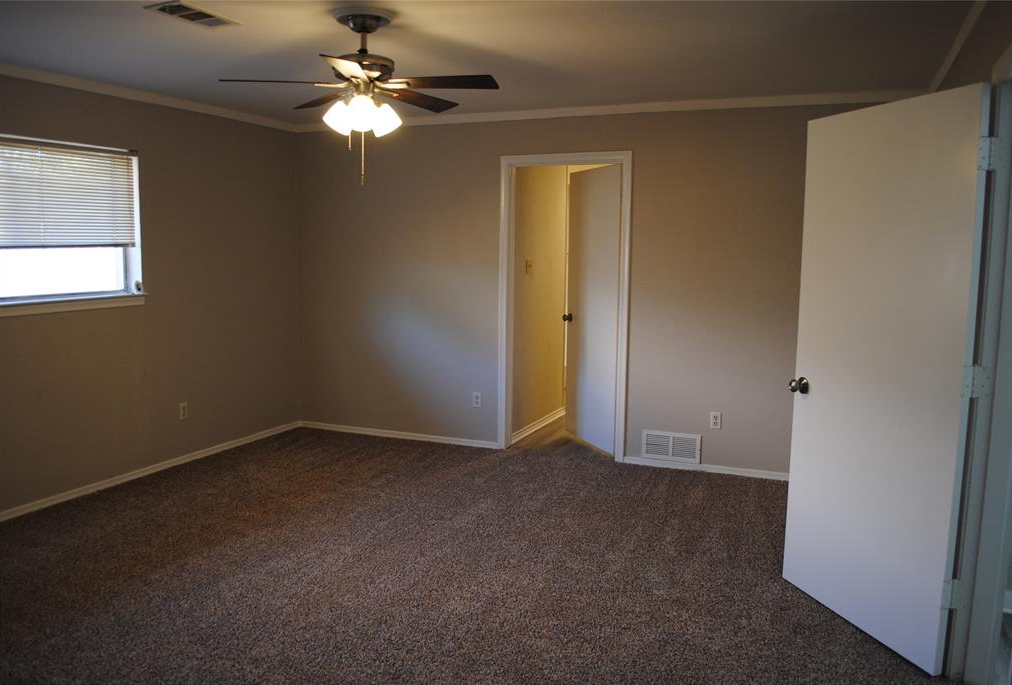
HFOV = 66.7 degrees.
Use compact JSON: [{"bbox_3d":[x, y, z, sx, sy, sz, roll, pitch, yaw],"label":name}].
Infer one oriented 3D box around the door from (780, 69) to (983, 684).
[{"bbox_3d":[1.409,0.123,2.983,0.042,2.022,0.825,-2,8,-17],"label":"door"}]

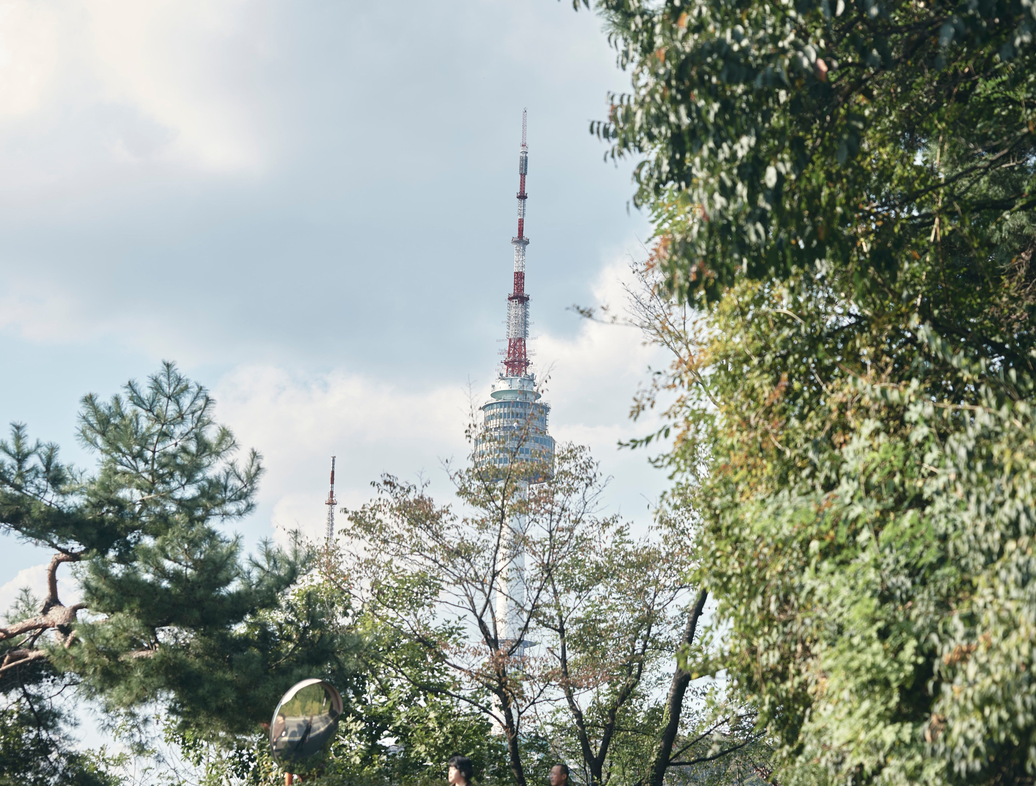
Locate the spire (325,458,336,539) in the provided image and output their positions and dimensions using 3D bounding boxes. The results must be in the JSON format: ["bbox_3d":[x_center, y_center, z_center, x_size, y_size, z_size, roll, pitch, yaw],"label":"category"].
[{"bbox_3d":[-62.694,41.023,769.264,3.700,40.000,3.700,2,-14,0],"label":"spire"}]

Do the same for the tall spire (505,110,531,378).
[{"bbox_3d":[0.996,-54.787,828.998,9.500,101.000,9.500,2,-14,0],"label":"tall spire"}]

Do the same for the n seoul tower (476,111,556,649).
[{"bbox_3d":[-0.783,11.110,812.934,28.700,236.700,28.700,2,-14,0],"label":"n seoul tower"}]

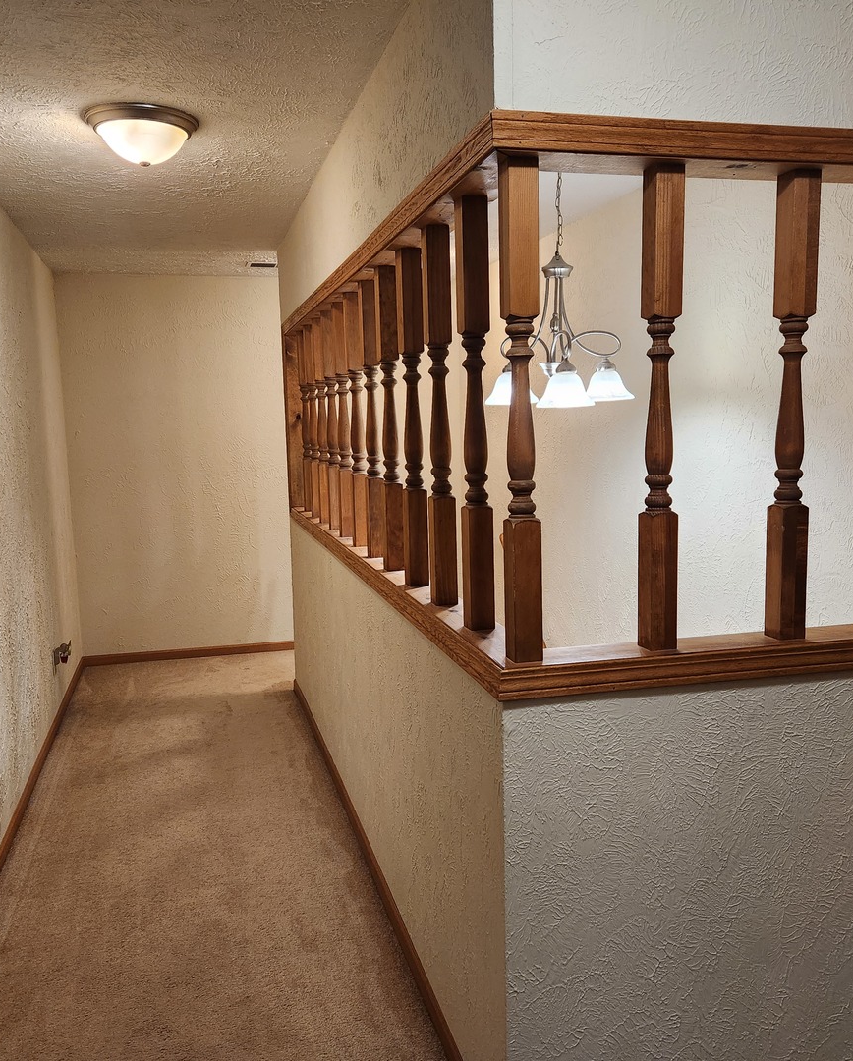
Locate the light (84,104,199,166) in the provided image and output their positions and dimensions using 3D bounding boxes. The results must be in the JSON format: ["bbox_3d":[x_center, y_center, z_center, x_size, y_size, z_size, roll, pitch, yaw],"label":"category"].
[{"bbox_3d":[-0.874,-1.197,2.912,0.334,0.135,0.334,-3,7,-14],"label":"light"}]

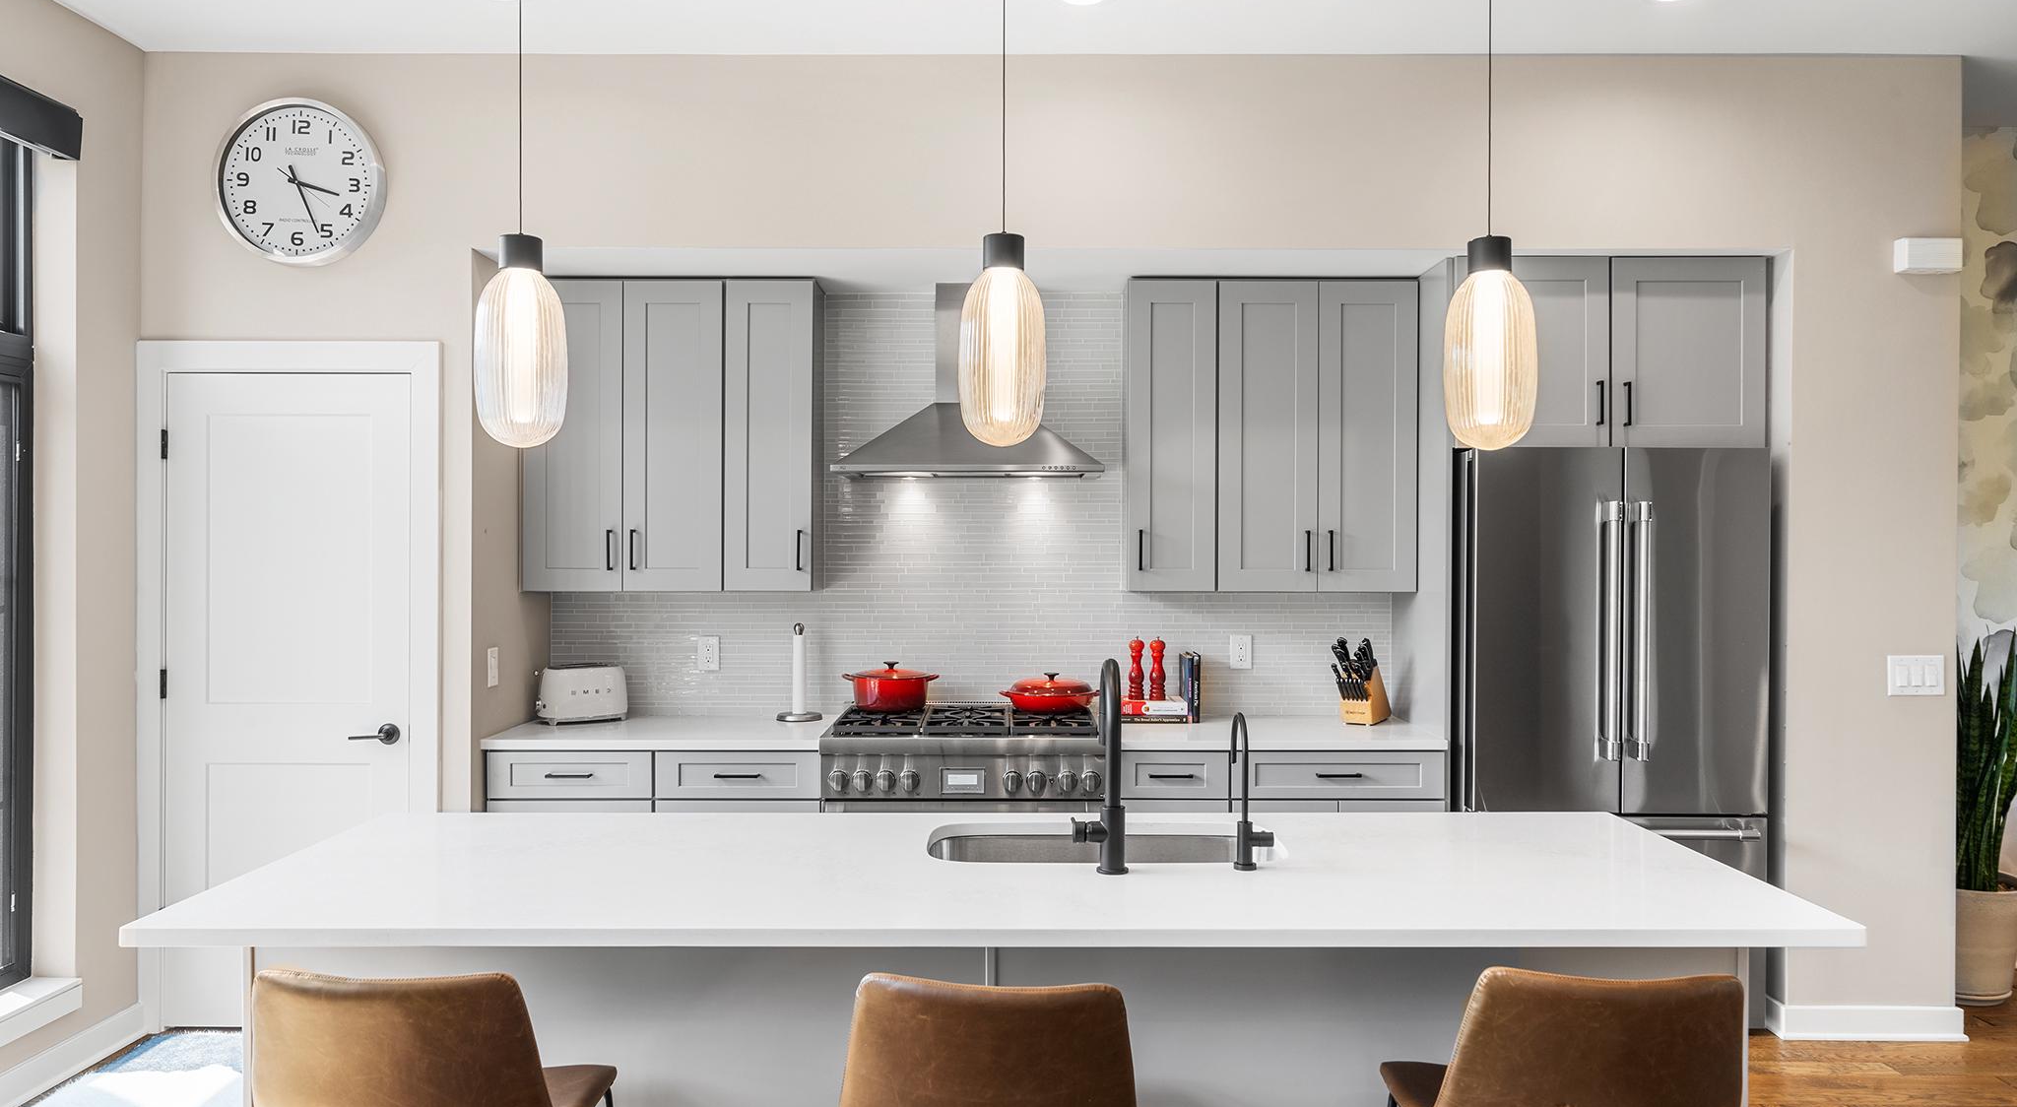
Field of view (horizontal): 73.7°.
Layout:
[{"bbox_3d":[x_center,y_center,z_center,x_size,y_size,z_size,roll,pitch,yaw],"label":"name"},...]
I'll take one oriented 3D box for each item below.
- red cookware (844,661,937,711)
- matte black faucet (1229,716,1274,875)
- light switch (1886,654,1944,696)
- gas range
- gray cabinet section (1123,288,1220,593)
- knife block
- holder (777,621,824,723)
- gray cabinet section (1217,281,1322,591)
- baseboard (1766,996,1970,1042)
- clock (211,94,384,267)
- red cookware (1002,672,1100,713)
[{"bbox_3d":[-0.415,0.466,4.720,0.338,0.173,0.270,0,0,0],"label":"red cookware"},{"bbox_3d":[0.466,0.451,2.609,0.076,0.290,0.165,0,0,0],"label":"matte black faucet"},{"bbox_3d":[2.842,0.381,4.205,0.168,0.124,0.012,0,0,0],"label":"light switch"},{"bbox_3d":[-0.144,1.034,4.592,0.911,0.950,0.690,0,0,0],"label":"gas range"},{"bbox_3d":[0.560,-0.402,4.755,0.310,1.067,0.330,0,0,0],"label":"gray cabinet section"},{"bbox_3d":[1.258,0.483,4.715,0.112,0.220,0.230,0,0,30],"label":"knife block"},{"bbox_3d":[-0.731,0.420,4.790,0.163,0.350,0.163,0,0,0],"label":"holder"},{"bbox_3d":[0.889,-0.402,4.755,0.345,1.067,0.330,0,0,0],"label":"gray cabinet section"},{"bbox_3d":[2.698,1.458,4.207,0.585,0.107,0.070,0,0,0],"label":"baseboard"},{"bbox_3d":[-2.194,-1.150,4.160,0.503,0.503,0.052,0,0,0],"label":"clock"},{"bbox_3d":[0.152,0.488,4.710,0.360,0.135,0.300,0,0,0],"label":"red cookware"}]

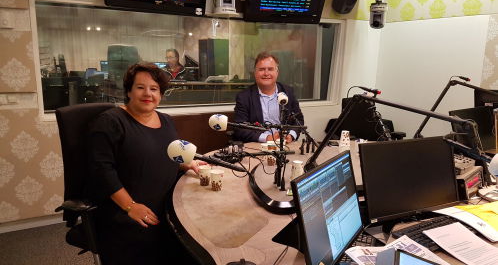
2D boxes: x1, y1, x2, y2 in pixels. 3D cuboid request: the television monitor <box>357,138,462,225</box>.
[{"bbox_3d":[0.692,0.193,1.623,0.515,0.320,0.060,-4,-1,-24],"label":"television monitor"}]

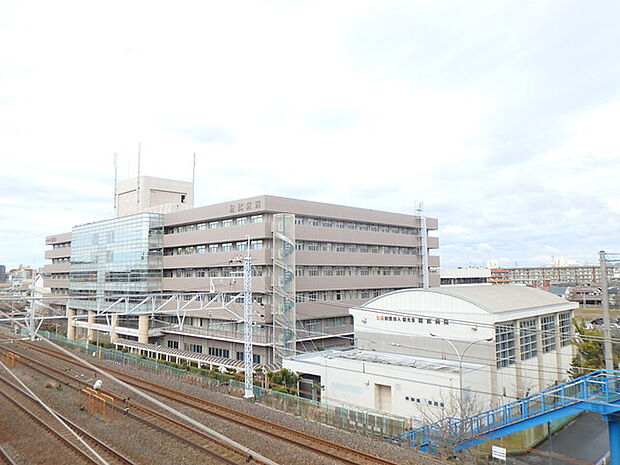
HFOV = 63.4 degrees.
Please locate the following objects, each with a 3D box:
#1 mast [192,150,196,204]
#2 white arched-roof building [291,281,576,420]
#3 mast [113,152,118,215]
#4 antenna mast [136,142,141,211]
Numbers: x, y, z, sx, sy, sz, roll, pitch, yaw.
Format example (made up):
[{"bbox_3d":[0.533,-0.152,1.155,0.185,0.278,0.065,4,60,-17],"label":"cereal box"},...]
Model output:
[{"bbox_3d":[-23.781,-11.011,103.257,0.450,11.001,0.450,-6,-7,45],"label":"mast"},{"bbox_3d":[14.906,11.862,58.701,22.518,11.210,28.173,-6,-7,45],"label":"white arched-roof building"},{"bbox_3d":[-40.105,-10.376,103.541,0.650,12.380,0.650,-6,-7,45],"label":"mast"},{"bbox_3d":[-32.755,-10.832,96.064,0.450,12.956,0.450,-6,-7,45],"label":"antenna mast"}]

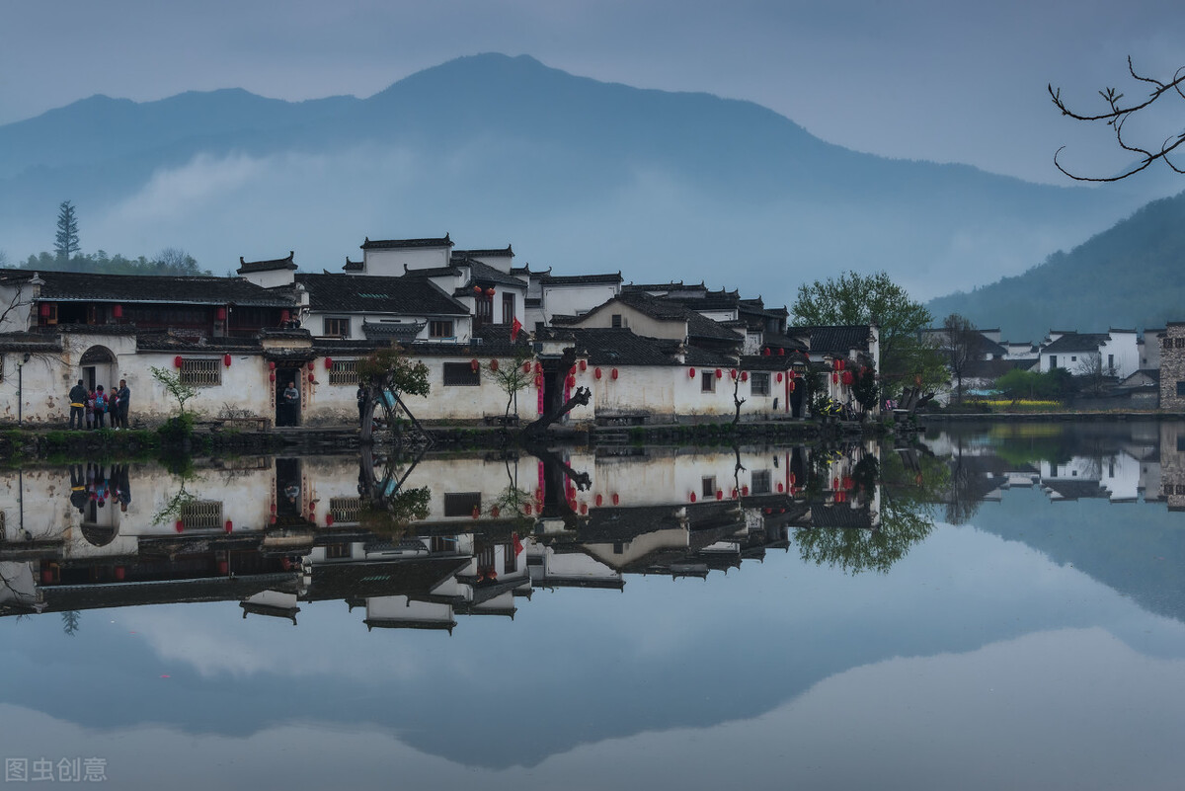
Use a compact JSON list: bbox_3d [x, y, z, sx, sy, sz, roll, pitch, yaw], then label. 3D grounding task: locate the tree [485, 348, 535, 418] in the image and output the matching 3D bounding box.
[{"bbox_3d":[-3.243,-0.505,80.300,2.050,2.750,1.800,0,0,0],"label":"tree"}]

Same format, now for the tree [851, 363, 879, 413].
[{"bbox_3d":[13.148,-0.380,98.300,1.400,2.400,1.300,0,0,0],"label":"tree"}]

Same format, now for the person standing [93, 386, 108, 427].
[{"bbox_3d":[-17.103,0.412,70.900,0.530,1.530,0.440,0,0,2],"label":"person standing"}]

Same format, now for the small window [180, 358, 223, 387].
[{"bbox_3d":[-14.366,-0.851,74.900,1.700,0.970,0.120,0,-1,-40],"label":"small window"}]

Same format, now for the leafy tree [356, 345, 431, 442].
[{"bbox_3d":[-7.427,-0.074,76.200,2.800,3.700,2.500,0,0,0],"label":"leafy tree"}]

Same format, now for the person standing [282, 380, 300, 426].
[{"bbox_3d":[-11.390,0.329,77.200,0.560,1.690,0.380,0,0,-3],"label":"person standing"}]

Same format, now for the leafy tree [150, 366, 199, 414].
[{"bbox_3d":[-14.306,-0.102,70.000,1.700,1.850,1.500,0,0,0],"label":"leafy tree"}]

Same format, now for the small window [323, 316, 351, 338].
[{"bbox_3d":[-10.866,-2.876,86.800,1.430,0.970,0.150,0,-1,-40],"label":"small window"}]

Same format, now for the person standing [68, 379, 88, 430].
[{"bbox_3d":[-17.774,0.317,70.500,0.600,1.710,0.420,0,0,12],"label":"person standing"}]

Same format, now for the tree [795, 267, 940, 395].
[{"bbox_3d":[20.390,-4.181,153.000,11.000,10.400,9.800,0,0,0],"label":"tree"}]

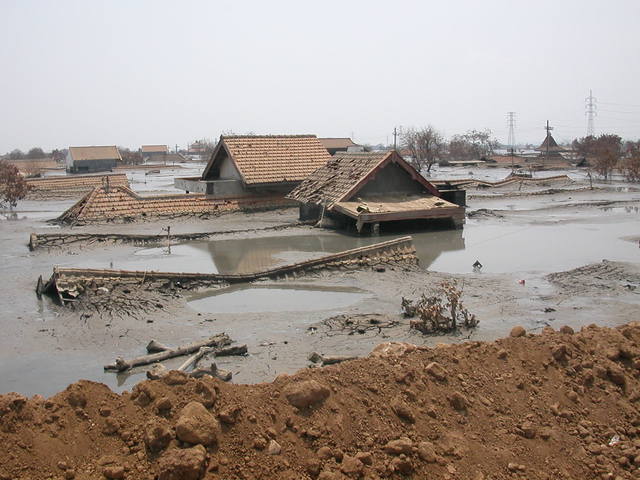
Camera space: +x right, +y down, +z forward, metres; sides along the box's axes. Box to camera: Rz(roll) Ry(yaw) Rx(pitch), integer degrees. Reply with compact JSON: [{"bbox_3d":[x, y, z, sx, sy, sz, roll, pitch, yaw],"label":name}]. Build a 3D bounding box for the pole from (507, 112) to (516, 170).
[{"bbox_3d":[24.401,-12.551,87.170,1.300,7.400,1.000,0,8,10],"label":"pole"}]

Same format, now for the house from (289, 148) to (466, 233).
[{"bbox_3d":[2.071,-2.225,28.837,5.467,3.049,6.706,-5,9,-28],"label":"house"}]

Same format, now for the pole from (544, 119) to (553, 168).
[{"bbox_3d":[31.449,-13.281,94.154,1.100,6.300,0.400,0,8,5],"label":"pole"}]

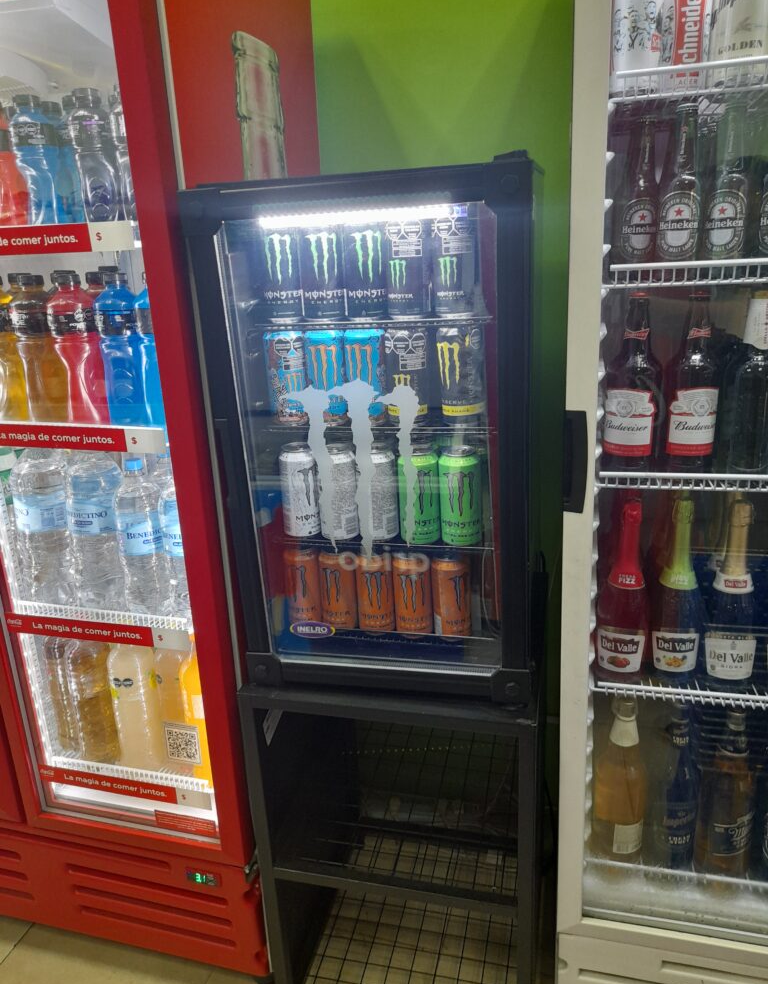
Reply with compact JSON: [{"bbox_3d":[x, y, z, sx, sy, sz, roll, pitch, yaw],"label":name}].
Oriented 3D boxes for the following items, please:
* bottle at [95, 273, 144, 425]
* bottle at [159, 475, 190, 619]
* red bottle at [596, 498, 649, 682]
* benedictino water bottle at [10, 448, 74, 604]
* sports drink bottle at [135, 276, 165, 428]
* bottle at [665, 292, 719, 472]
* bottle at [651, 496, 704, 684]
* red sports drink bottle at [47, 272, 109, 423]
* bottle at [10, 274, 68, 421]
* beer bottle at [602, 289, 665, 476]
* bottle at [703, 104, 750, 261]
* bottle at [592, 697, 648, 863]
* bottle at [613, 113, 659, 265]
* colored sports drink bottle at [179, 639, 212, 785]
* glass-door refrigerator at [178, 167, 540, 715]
[{"bbox_3d":[-0.488,-0.250,1.347,0.073,0.282,0.073,2,18,16],"label":"bottle"},{"bbox_3d":[-0.374,0.094,1.394,0.088,0.316,0.088,2,18,16],"label":"bottle"},{"bbox_3d":[0.410,0.166,1.258,0.084,0.323,0.084,2,18,15],"label":"red bottle"},{"bbox_3d":[-0.672,0.068,1.484,0.102,0.340,0.102,2,18,16],"label":"benedictino water bottle"},{"bbox_3d":[-0.381,-0.238,1.290,0.086,0.274,0.086,2,18,16],"label":"sports drink bottle"},{"bbox_3d":[0.475,-0.160,1.132,0.082,0.286,0.082,2,18,15],"label":"bottle"},{"bbox_3d":[0.493,0.166,1.236,0.084,0.327,0.084,2,18,15],"label":"bottle"},{"bbox_3d":[-0.545,-0.249,1.334,0.086,0.274,0.086,2,18,16],"label":"red sports drink bottle"},{"bbox_3d":[-0.616,-0.253,1.354,0.086,0.274,0.086,2,18,16],"label":"bottle"},{"bbox_3d":[0.390,-0.164,1.155,0.084,0.287,0.084,2,18,15],"label":"beer bottle"},{"bbox_3d":[0.483,-0.416,1.034,0.061,0.232,0.061,2,18,15],"label":"bottle"},{"bbox_3d":[0.440,0.524,1.372,0.091,0.313,0.091,2,18,15],"label":"bottle"},{"bbox_3d":[0.400,-0.448,1.136,0.061,0.232,0.061,2,18,15],"label":"bottle"},{"bbox_3d":[-0.384,0.434,1.552,0.090,0.330,0.090,2,18,16],"label":"colored sports drink bottle"},{"bbox_3d":[0.028,-0.125,1.425,0.527,0.864,0.530,1,18,13],"label":"glass-door refrigerator"}]

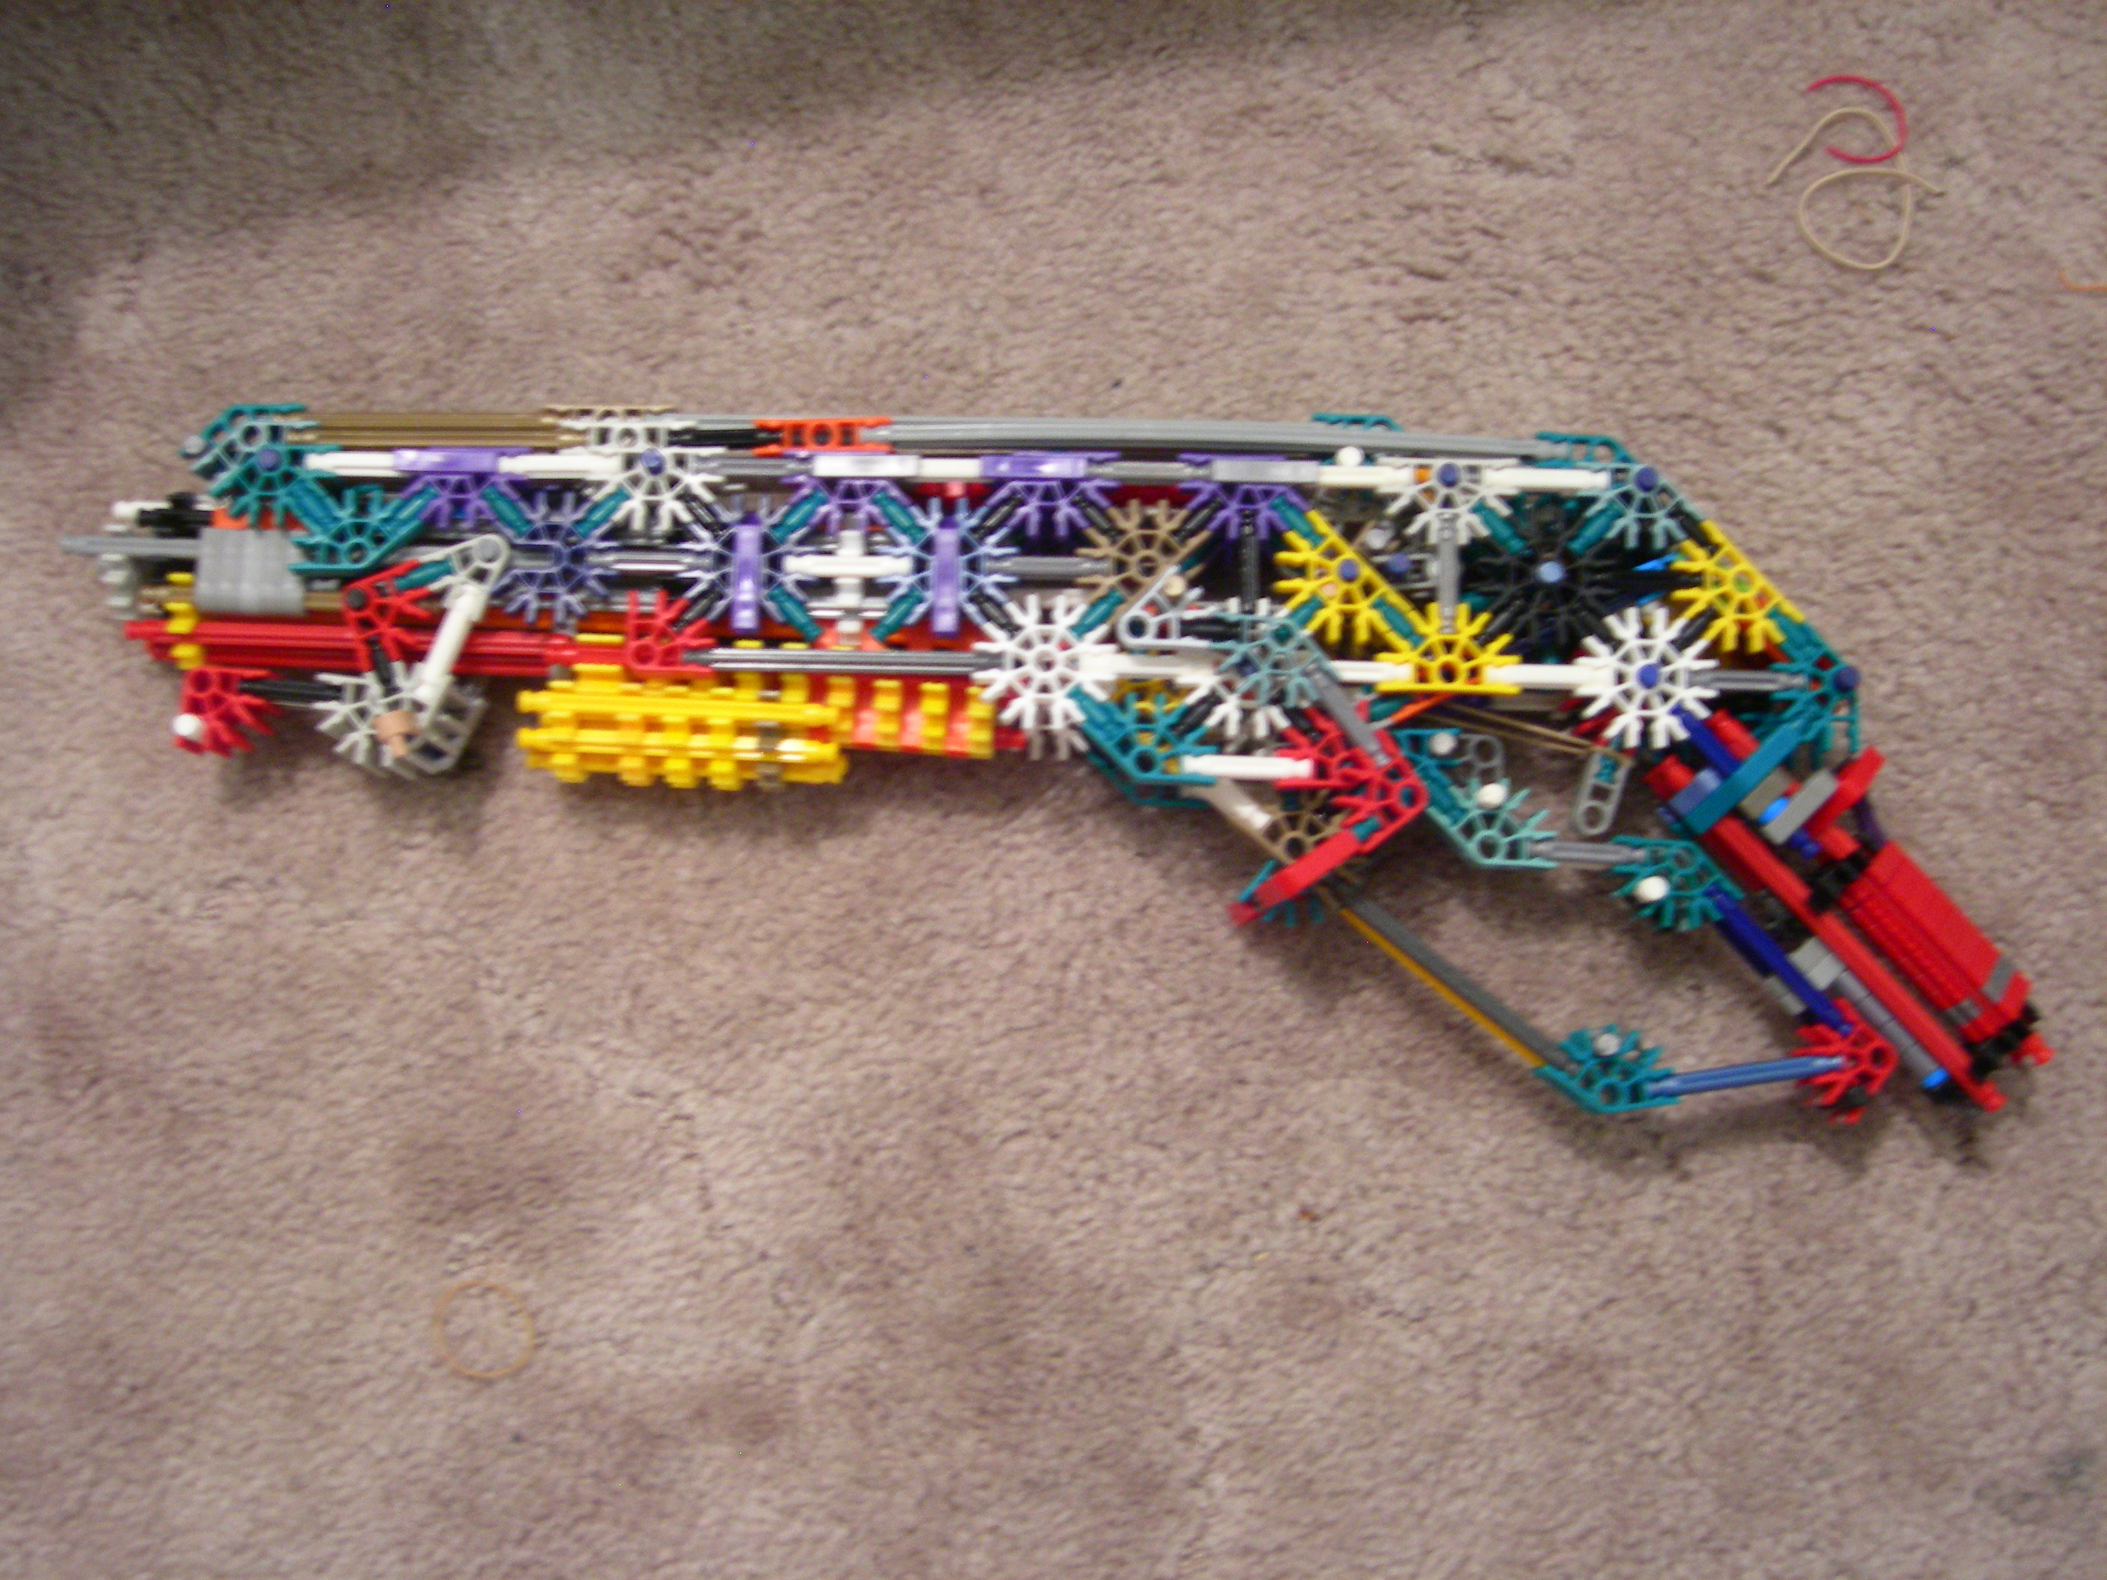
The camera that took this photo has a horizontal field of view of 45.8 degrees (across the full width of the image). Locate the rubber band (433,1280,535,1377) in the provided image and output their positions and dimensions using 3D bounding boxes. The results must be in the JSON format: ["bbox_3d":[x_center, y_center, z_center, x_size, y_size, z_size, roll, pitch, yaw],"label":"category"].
[{"bbox_3d":[-0.159,0.151,0.697,0.029,0.004,0.027,1,81,1],"label":"rubber band"}]

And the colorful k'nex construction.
[{"bbox_3d":[-0.004,-0.014,0.688,0.550,0.069,0.200,1,81,1],"label":"colorful k'nex construction"}]

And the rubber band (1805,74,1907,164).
[{"bbox_3d":[0.240,-0.201,0.747,0.030,0.004,0.028,1,81,1],"label":"rubber band"}]

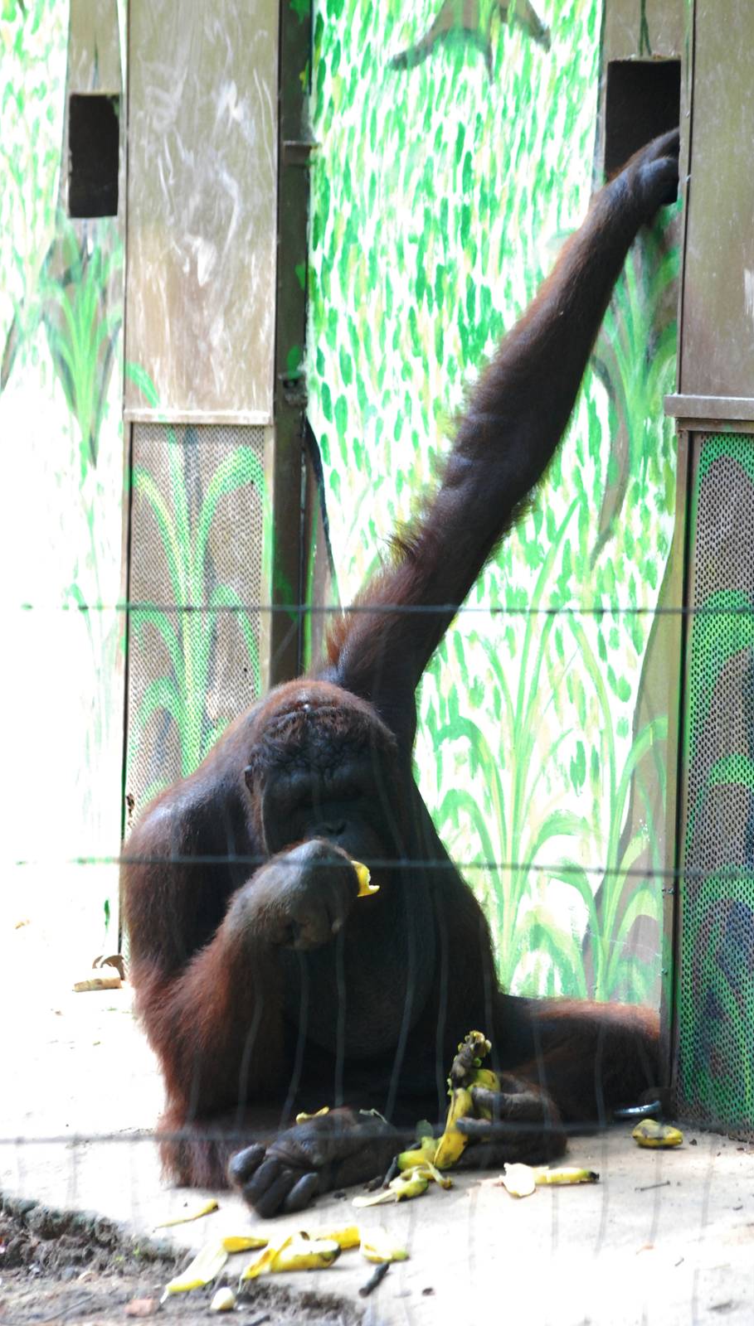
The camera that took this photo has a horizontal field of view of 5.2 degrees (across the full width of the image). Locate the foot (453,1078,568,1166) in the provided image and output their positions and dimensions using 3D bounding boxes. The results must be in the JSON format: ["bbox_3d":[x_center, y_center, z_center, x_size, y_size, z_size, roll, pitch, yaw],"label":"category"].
[{"bbox_3d":[0.183,0.631,11.400,0.165,0.115,0.110,-1,4,-30],"label":"foot"}]

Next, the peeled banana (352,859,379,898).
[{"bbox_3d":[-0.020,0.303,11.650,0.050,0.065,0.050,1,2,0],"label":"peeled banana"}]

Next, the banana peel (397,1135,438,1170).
[{"bbox_3d":[0.058,0.689,11.650,0.060,0.049,0.050,1,2,0],"label":"banana peel"}]

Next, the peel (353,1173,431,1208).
[{"bbox_3d":[0.019,0.714,11.250,0.105,0.036,0.055,-1,4,-30],"label":"peel"}]

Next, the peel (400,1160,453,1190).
[{"bbox_3d":[0.068,0.716,11.600,0.075,0.038,0.060,1,2,0],"label":"peel"}]

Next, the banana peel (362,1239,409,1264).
[{"bbox_3d":[0.011,0.777,10.950,0.066,0.033,0.055,1,2,0],"label":"banana peel"}]

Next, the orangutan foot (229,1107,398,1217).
[{"bbox_3d":[-0.086,0.674,11.200,0.210,0.125,0.125,-1,4,-33],"label":"orangutan foot"}]

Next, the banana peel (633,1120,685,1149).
[{"bbox_3d":[0.389,0.653,11.500,0.074,0.036,0.042,0,3,-9],"label":"banana peel"}]

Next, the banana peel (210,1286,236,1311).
[{"bbox_3d":[-0.194,0.805,10.500,0.035,0.033,0.036,1,2,0],"label":"banana peel"}]

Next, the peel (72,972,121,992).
[{"bbox_3d":[-0.458,0.523,13.600,0.080,0.026,0.035,-1,3,-24],"label":"peel"}]

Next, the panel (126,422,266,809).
[{"bbox_3d":[-0.318,0.080,14.400,0.030,0.990,0.630,1,2,-23],"label":"panel"}]

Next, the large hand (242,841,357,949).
[{"bbox_3d":[-0.104,0.317,11.300,0.125,0.145,0.125,-2,4,-34],"label":"large hand"}]

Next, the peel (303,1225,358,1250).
[{"bbox_3d":[-0.062,0.764,11.050,0.082,0.034,0.050,1,2,0],"label":"peel"}]

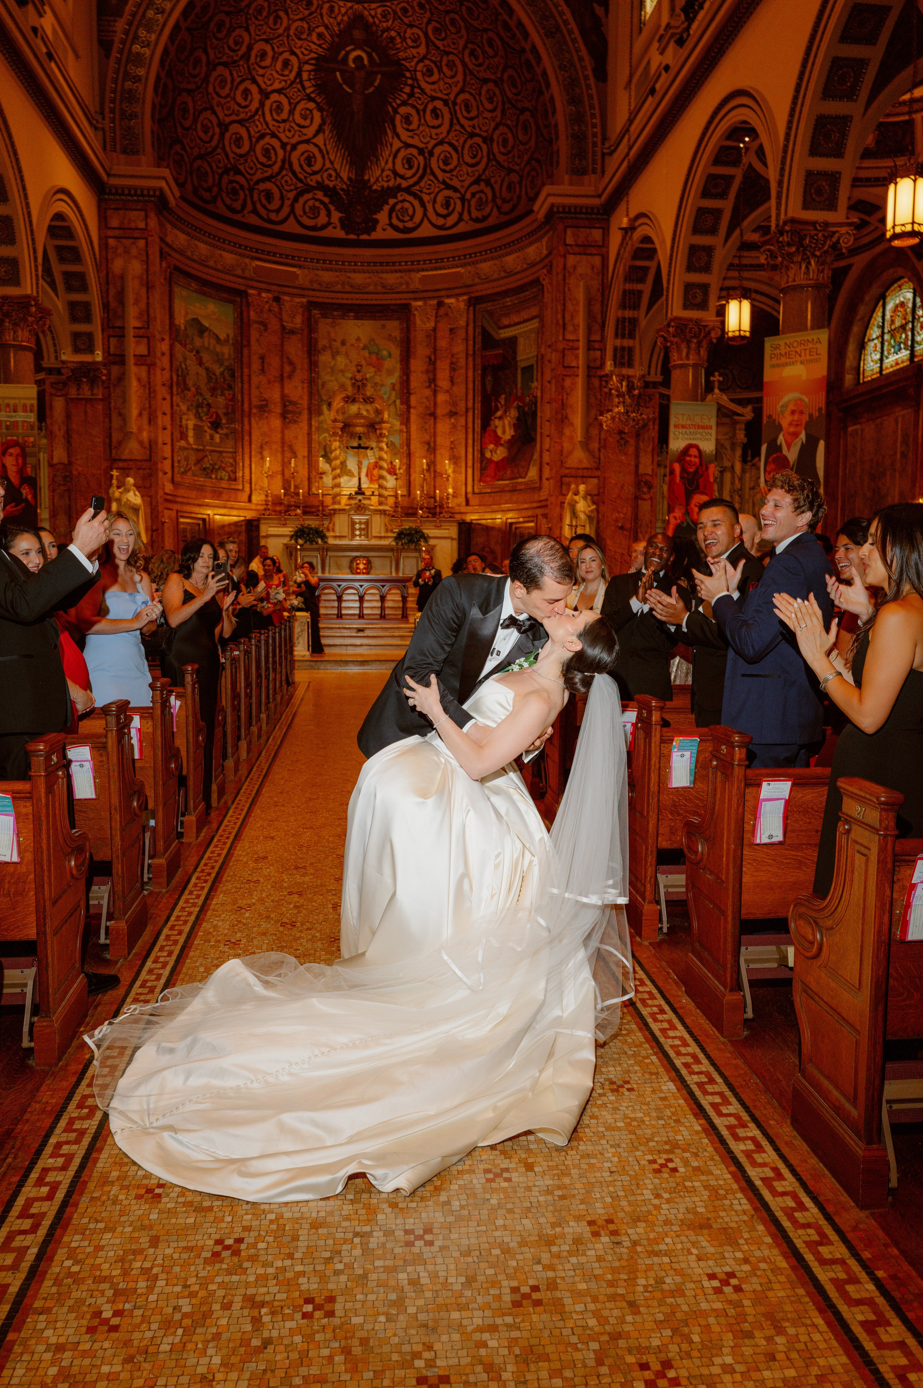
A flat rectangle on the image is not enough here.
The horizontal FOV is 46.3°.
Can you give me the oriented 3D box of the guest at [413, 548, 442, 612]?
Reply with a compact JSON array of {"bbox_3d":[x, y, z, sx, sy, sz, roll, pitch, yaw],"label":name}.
[{"bbox_3d":[-0.618,-1.638,19.529,0.530,1.833,0.400,0,6,-6],"label":"guest"}]

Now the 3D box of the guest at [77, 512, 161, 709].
[{"bbox_3d":[-1.725,-0.028,5.443,0.450,1.757,0.380,-4,8,-40],"label":"guest"}]

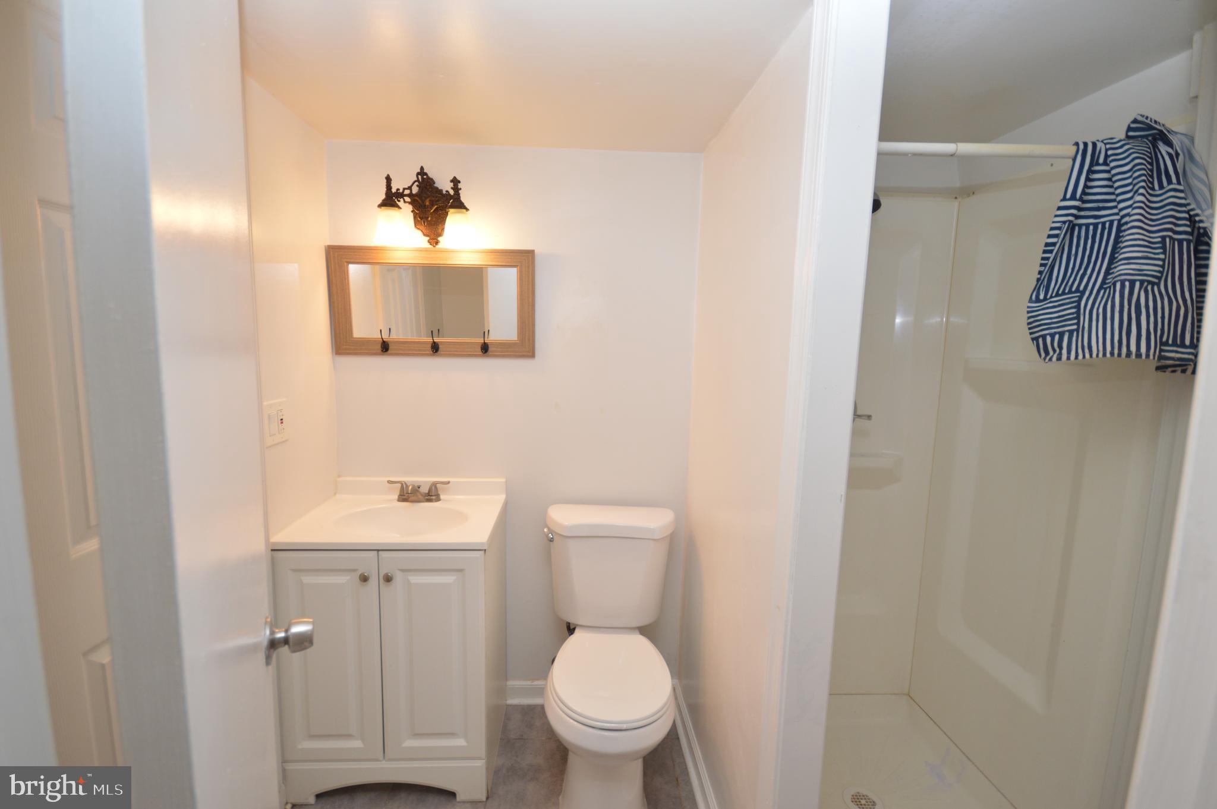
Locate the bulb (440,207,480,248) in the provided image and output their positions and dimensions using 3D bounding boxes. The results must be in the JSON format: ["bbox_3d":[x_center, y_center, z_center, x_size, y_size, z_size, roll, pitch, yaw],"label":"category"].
[{"bbox_3d":[-0.481,-0.576,1.652,0.120,0.115,0.120,1,7,-4],"label":"bulb"}]

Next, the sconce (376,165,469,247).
[{"bbox_3d":[-0.603,-0.656,1.694,0.300,0.240,0.210,1,7,-4],"label":"sconce"}]

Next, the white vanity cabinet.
[{"bbox_3d":[-0.691,0.765,1.749,0.610,0.930,0.460,1,7,-4],"label":"white vanity cabinet"}]

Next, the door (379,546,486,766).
[{"bbox_3d":[-0.526,0.765,1.541,0.303,0.685,0.020,1,7,-4],"label":"door"}]

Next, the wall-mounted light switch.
[{"bbox_3d":[-0.963,0.052,1.479,0.012,0.125,0.122,1,7,-4],"label":"wall-mounted light switch"}]

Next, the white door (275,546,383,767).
[{"bbox_3d":[-0.830,0.761,1.521,0.303,0.685,0.020,1,7,-4],"label":"white door"}]

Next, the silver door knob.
[{"bbox_3d":[-0.486,0.354,0.773,0.058,0.071,0.071,-2,8,-27],"label":"silver door knob"}]

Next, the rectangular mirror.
[{"bbox_3d":[-0.632,-0.366,1.824,0.725,0.388,0.027,1,7,-4],"label":"rectangular mirror"}]

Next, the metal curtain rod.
[{"bbox_3d":[0.934,-0.581,1.163,0.840,0.027,0.027,1,7,-1],"label":"metal curtain rod"}]

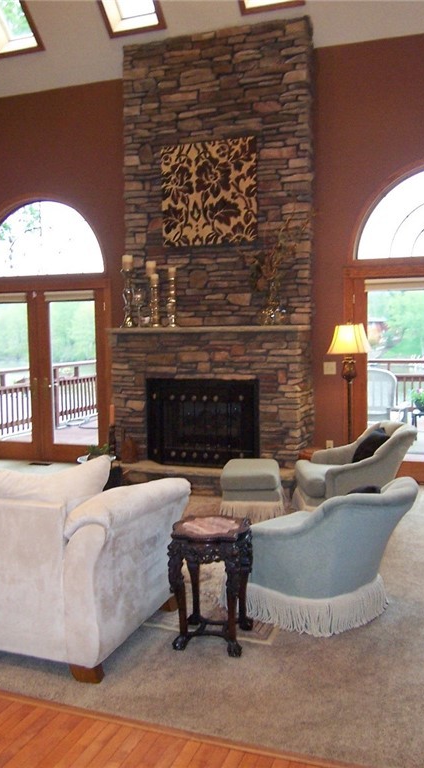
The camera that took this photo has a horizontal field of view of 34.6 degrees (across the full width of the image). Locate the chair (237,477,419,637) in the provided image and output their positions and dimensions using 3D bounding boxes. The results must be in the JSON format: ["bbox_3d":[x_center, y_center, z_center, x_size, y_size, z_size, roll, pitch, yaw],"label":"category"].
[{"bbox_3d":[0.629,0.832,3.764,0.879,0.766,0.726,3,6,45],"label":"chair"}]

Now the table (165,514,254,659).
[{"bbox_3d":[0.004,1.000,3.419,0.350,0.585,0.350,0,5,15],"label":"table"}]

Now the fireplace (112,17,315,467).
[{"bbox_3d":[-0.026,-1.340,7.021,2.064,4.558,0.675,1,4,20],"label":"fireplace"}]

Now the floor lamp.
[{"bbox_3d":[1.323,0.208,6.598,0.405,1.600,0.405,1,5,19],"label":"floor lamp"}]

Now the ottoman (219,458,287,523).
[{"bbox_3d":[0.338,0.894,5.593,0.480,0.430,0.460,0,5,5],"label":"ottoman"}]

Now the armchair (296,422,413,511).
[{"bbox_3d":[1.191,0.686,5.776,0.879,0.766,0.726,-1,4,-8],"label":"armchair"}]

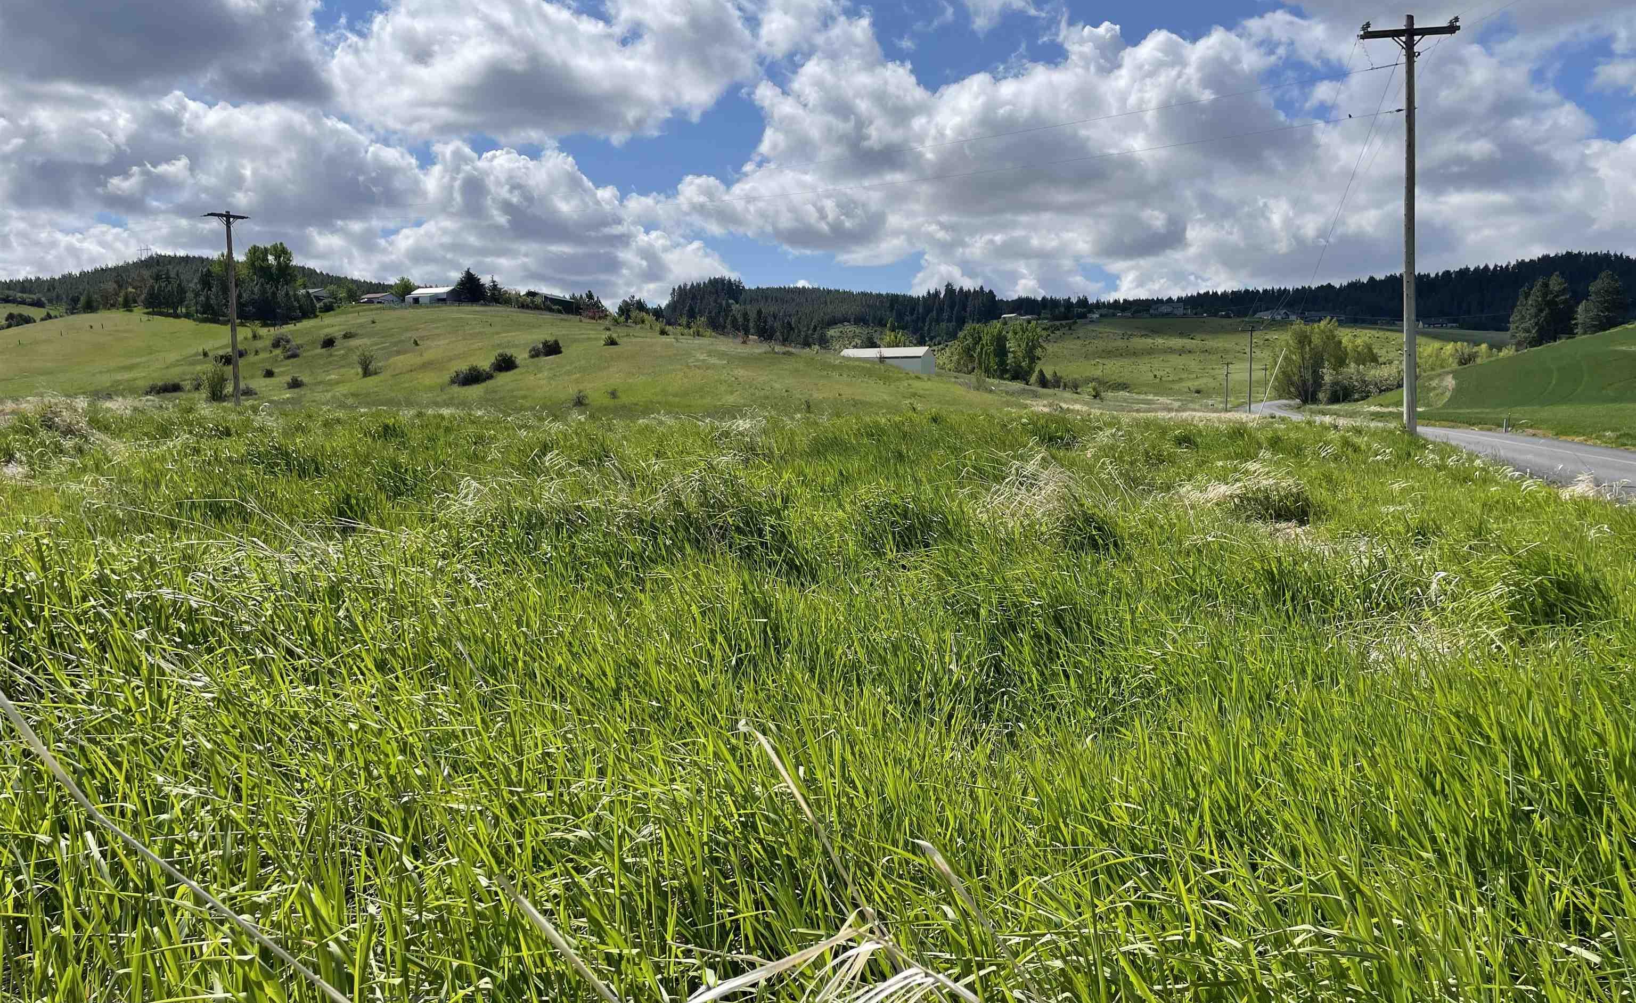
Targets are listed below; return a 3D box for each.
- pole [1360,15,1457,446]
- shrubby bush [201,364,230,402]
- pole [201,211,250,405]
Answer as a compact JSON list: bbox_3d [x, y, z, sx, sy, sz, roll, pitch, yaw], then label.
[{"bbox_3d":[15.300,-7.053,31.700,2.420,10.650,0.330,-2,5,7],"label":"pole"},{"bbox_3d":[-35.801,-7.024,73.000,1.650,2.300,1.600,-3,6,-26],"label":"shrubby bush"},{"bbox_3d":[-30.693,-10.056,64.475,0.320,10.190,2.440,4,7,36],"label":"pole"}]

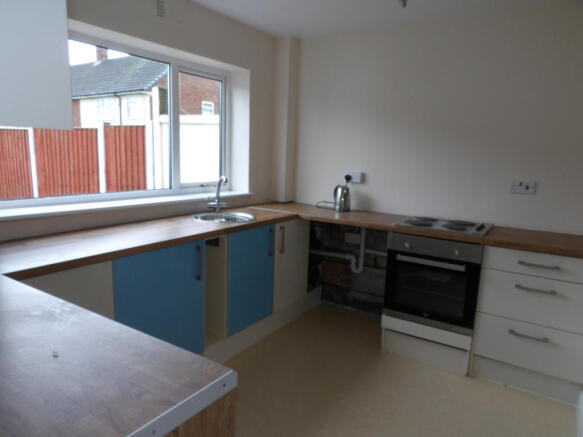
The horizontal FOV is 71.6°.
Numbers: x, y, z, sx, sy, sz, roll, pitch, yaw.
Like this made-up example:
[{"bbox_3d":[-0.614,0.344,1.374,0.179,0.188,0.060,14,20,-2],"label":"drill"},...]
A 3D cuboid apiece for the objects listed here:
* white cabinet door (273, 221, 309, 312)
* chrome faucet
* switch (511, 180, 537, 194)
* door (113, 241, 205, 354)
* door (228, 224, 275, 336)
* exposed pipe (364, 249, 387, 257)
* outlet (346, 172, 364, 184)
[{"bbox_3d":[0.004,0.352,3.264,0.022,0.713,0.508,8,11,32],"label":"white cabinet door"},{"bbox_3d":[-0.542,-0.176,3.083,0.155,0.275,0.175,-3,11,-27],"label":"chrome faucet"},{"bbox_3d":[1.611,-0.212,2.797,0.146,0.086,0.018,8,11,32],"label":"switch"},{"bbox_3d":[-0.693,0.513,2.202,0.022,0.713,0.592,8,11,32],"label":"door"},{"bbox_3d":[-0.274,0.416,2.840,0.022,0.713,0.503,8,11,32],"label":"door"},{"bbox_3d":[0.717,0.293,3.425,0.201,0.034,0.034,8,11,32],"label":"exposed pipe"},{"bbox_3d":[0.546,-0.344,3.475,0.146,0.086,0.022,8,11,32],"label":"outlet"}]

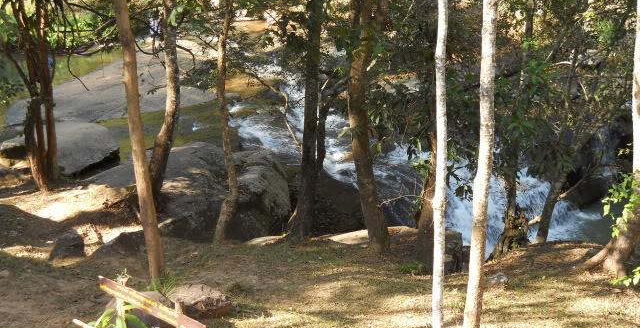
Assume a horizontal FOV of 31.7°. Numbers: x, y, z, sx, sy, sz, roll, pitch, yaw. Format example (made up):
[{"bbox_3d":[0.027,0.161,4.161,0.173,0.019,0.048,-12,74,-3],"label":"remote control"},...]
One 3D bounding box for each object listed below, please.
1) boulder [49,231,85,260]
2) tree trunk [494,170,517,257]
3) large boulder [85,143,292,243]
[{"bbox_3d":[-3.413,1.096,15.200,0.460,0.350,0.400,0,14,0],"label":"boulder"},{"bbox_3d":[2.530,0.676,15.400,0.290,1.180,0.290,0,14,0],"label":"tree trunk"},{"bbox_3d":[-1.832,0.383,16.900,2.900,1.150,2.200,0,14,0],"label":"large boulder"}]

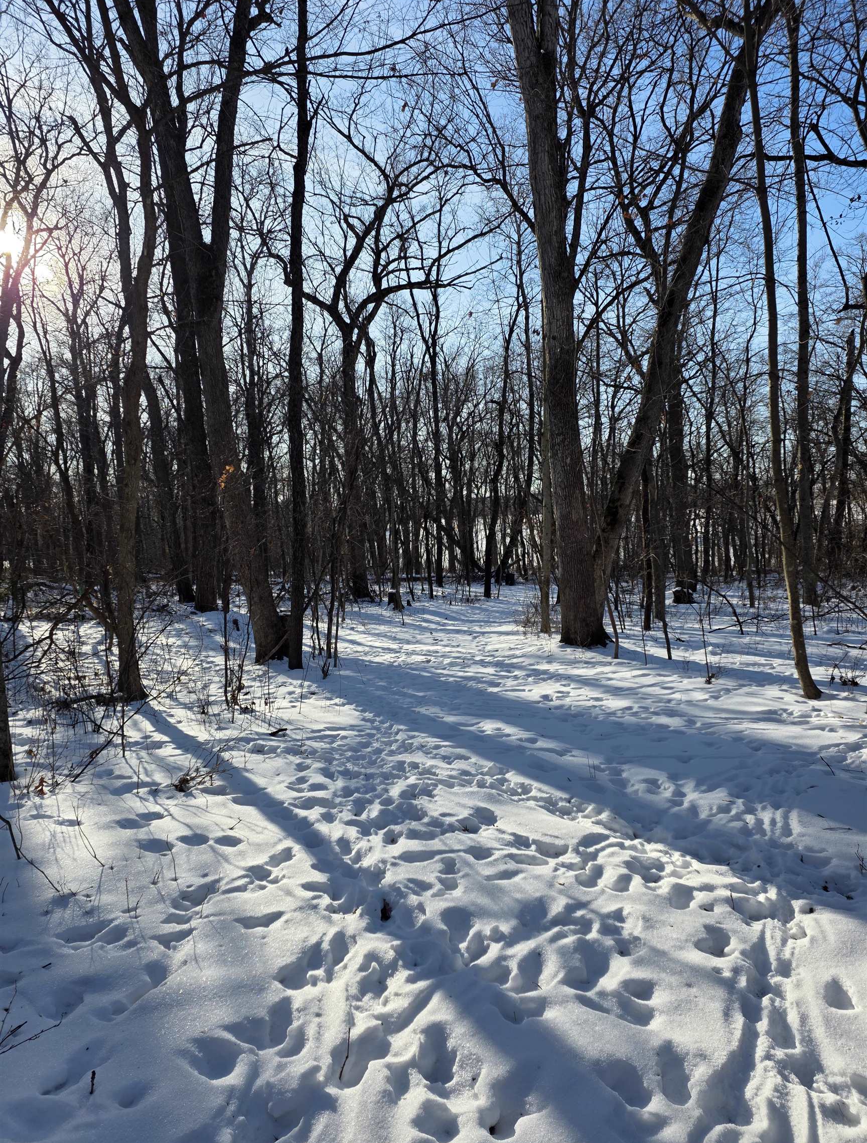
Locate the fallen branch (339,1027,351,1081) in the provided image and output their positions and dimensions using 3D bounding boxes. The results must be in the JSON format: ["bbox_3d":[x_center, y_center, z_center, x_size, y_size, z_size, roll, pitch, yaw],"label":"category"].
[{"bbox_3d":[-0.257,1.433,2.284,0.018,0.015,0.172,0,18,3],"label":"fallen branch"}]

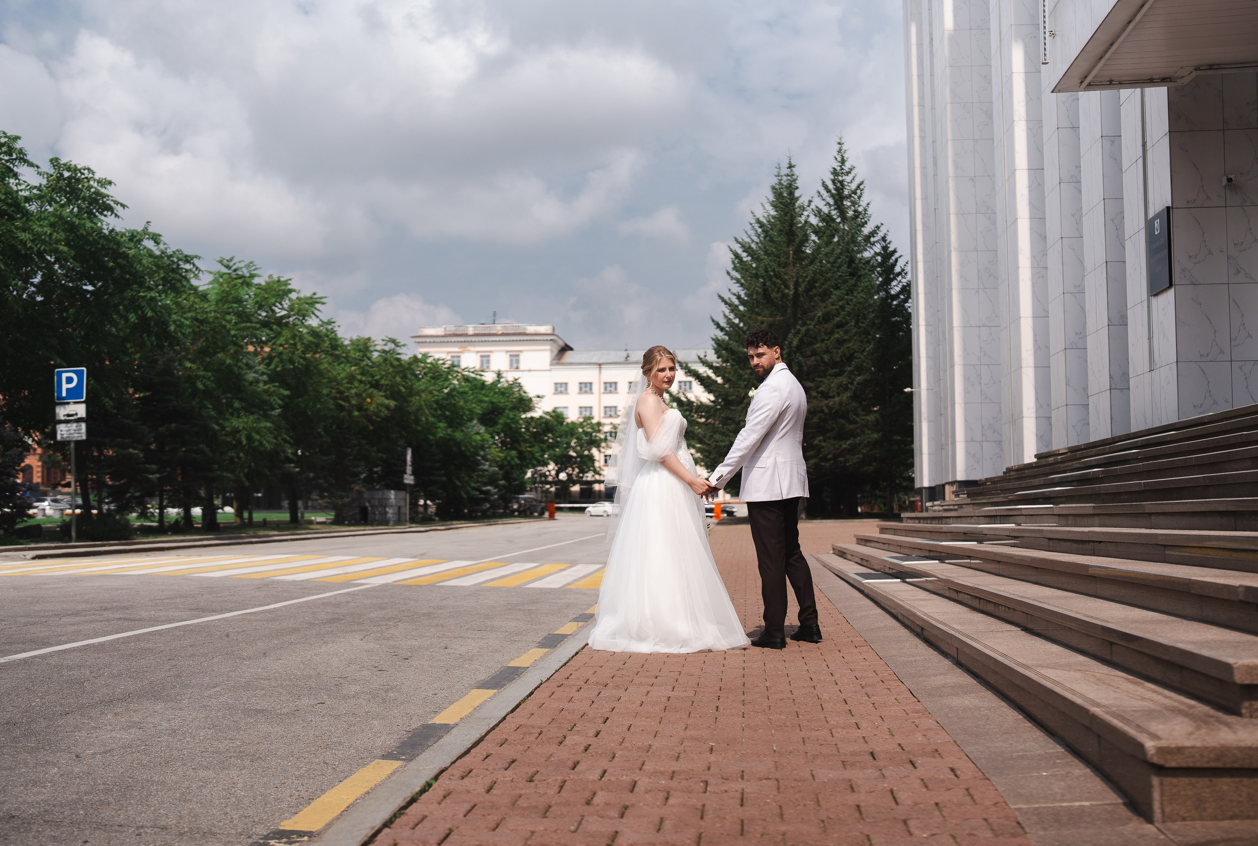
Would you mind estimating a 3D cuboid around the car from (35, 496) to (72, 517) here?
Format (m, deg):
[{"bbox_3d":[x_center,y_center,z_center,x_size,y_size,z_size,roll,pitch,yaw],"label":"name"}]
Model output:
[{"bbox_3d":[-51.800,7.500,111.000,1.730,1.570,4.400,0,-4,4],"label":"car"}]

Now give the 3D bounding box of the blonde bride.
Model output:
[{"bbox_3d":[0.226,0.400,7.020,0.900,1.700,0.820,1,-4,-11],"label":"blonde bride"}]

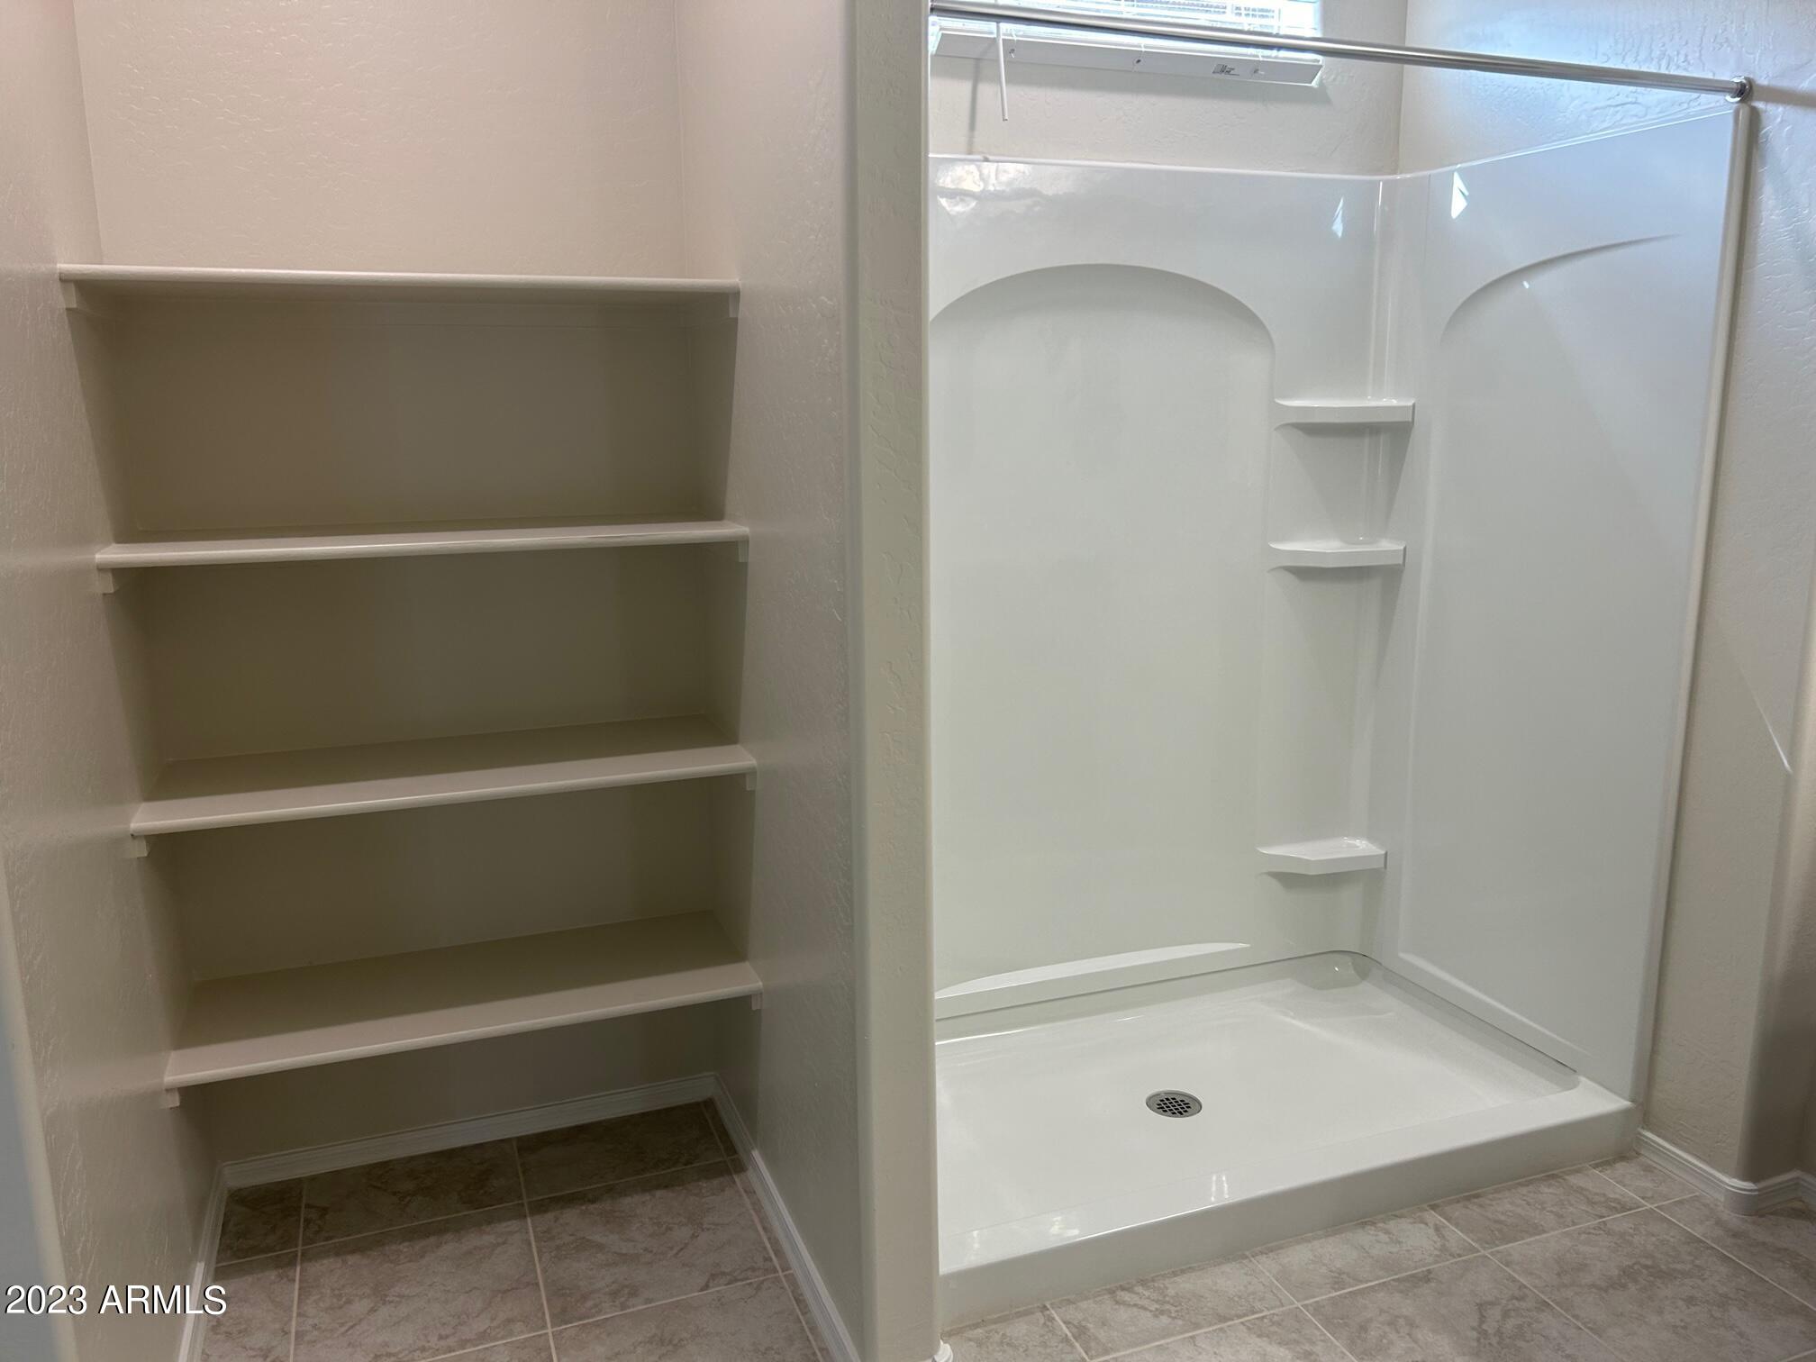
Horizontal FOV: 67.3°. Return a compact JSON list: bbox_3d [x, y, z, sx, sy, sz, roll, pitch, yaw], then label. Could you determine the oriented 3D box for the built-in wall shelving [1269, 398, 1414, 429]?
[{"bbox_3d":[1.007,-0.623,3.142,0.300,0.054,0.128,-5,12,-20],"label":"built-in wall shelving"}]

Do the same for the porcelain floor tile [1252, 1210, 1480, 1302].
[{"bbox_3d":[0.814,1.020,2.422,0.390,0.010,0.143,-5,12,-20],"label":"porcelain floor tile"}]

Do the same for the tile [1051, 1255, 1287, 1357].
[{"bbox_3d":[0.445,1.051,2.287,0.390,0.010,0.143,-5,12,-20],"label":"tile"}]

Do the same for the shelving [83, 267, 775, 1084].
[{"bbox_3d":[-0.810,-0.024,2.428,0.987,1.306,0.406,-5,12,-20],"label":"shelving"}]

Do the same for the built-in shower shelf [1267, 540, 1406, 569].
[{"bbox_3d":[1.010,-0.298,3.208,0.300,0.052,0.128,-5,12,-20],"label":"built-in shower shelf"}]

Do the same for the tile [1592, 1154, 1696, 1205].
[{"bbox_3d":[1.424,0.969,2.646,0.118,0.010,0.141,-5,12,-20],"label":"tile"}]

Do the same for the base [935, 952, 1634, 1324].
[{"bbox_3d":[0.582,0.871,2.871,1.528,0.109,0.896,-5,12,-20],"label":"base"}]

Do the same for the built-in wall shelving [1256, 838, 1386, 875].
[{"bbox_3d":[1.018,0.438,3.357,0.298,0.051,0.128,-5,12,-20],"label":"built-in wall shelving"}]

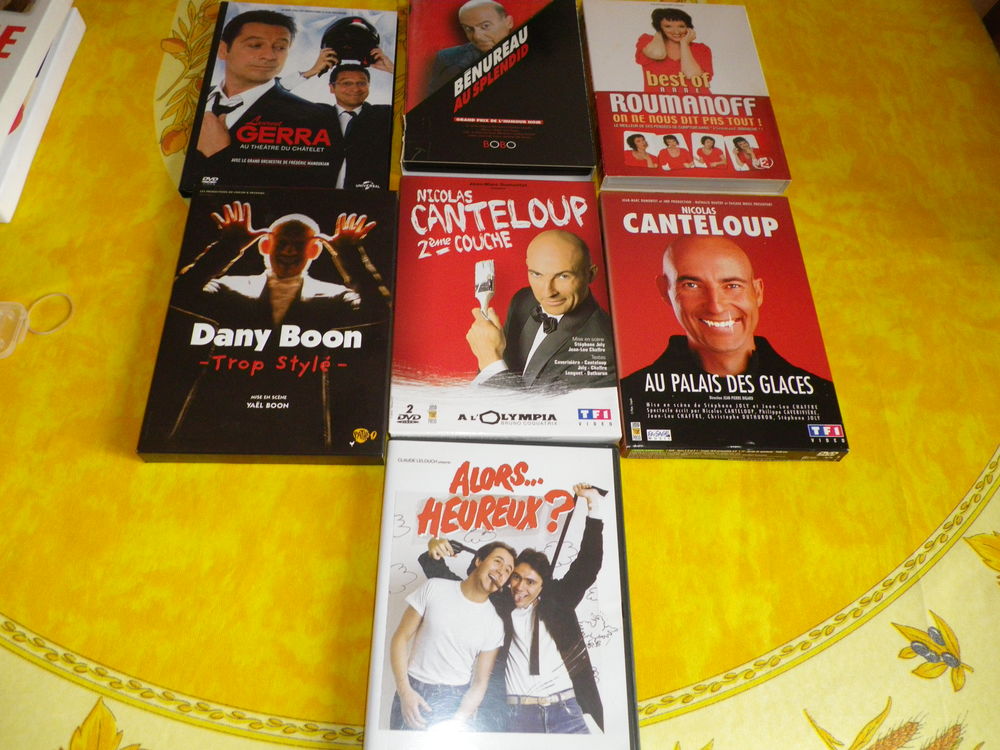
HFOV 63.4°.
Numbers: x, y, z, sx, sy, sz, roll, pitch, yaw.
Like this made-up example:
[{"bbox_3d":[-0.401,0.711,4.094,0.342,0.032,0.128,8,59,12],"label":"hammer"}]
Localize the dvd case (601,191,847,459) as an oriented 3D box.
[{"bbox_3d":[0.139,-0.038,0.530,0.136,0.015,0.193,1,61,-4],"label":"dvd case"}]

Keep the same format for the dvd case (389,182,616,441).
[{"bbox_3d":[0.001,-0.046,0.523,0.136,0.015,0.193,1,61,-4],"label":"dvd case"}]

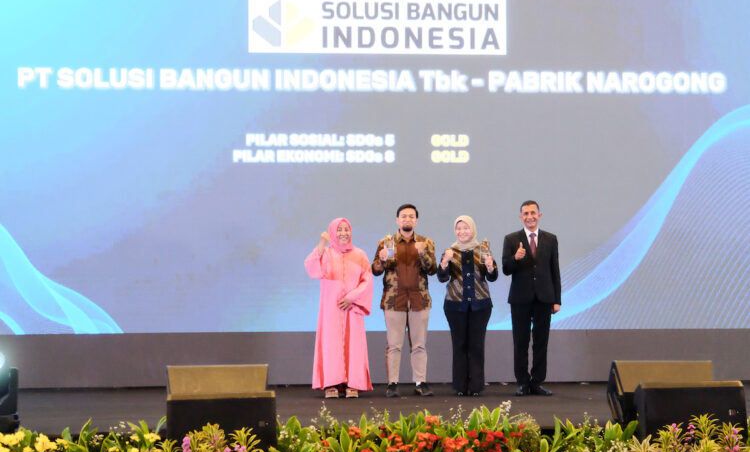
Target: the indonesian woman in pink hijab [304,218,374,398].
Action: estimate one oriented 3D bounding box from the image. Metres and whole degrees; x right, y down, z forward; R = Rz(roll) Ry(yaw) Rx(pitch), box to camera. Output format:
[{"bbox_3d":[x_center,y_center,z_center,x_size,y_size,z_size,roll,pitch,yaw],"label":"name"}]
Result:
[{"bbox_3d":[-0.312,0.699,11.815,0.610,1.570,0.420,0,-1,2],"label":"indonesian woman in pink hijab"}]

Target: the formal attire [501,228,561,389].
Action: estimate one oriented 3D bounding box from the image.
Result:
[{"bbox_3d":[1.364,0.721,11.914,0.520,1.400,0.330,0,-1,2],"label":"formal attire"}]

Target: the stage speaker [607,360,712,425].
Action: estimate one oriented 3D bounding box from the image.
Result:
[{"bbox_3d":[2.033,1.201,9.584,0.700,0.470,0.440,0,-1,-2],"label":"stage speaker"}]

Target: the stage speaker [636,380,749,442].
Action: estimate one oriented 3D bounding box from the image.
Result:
[{"bbox_3d":[2.085,1.230,8.984,0.690,0.390,0.380,0,-1,-8],"label":"stage speaker"}]

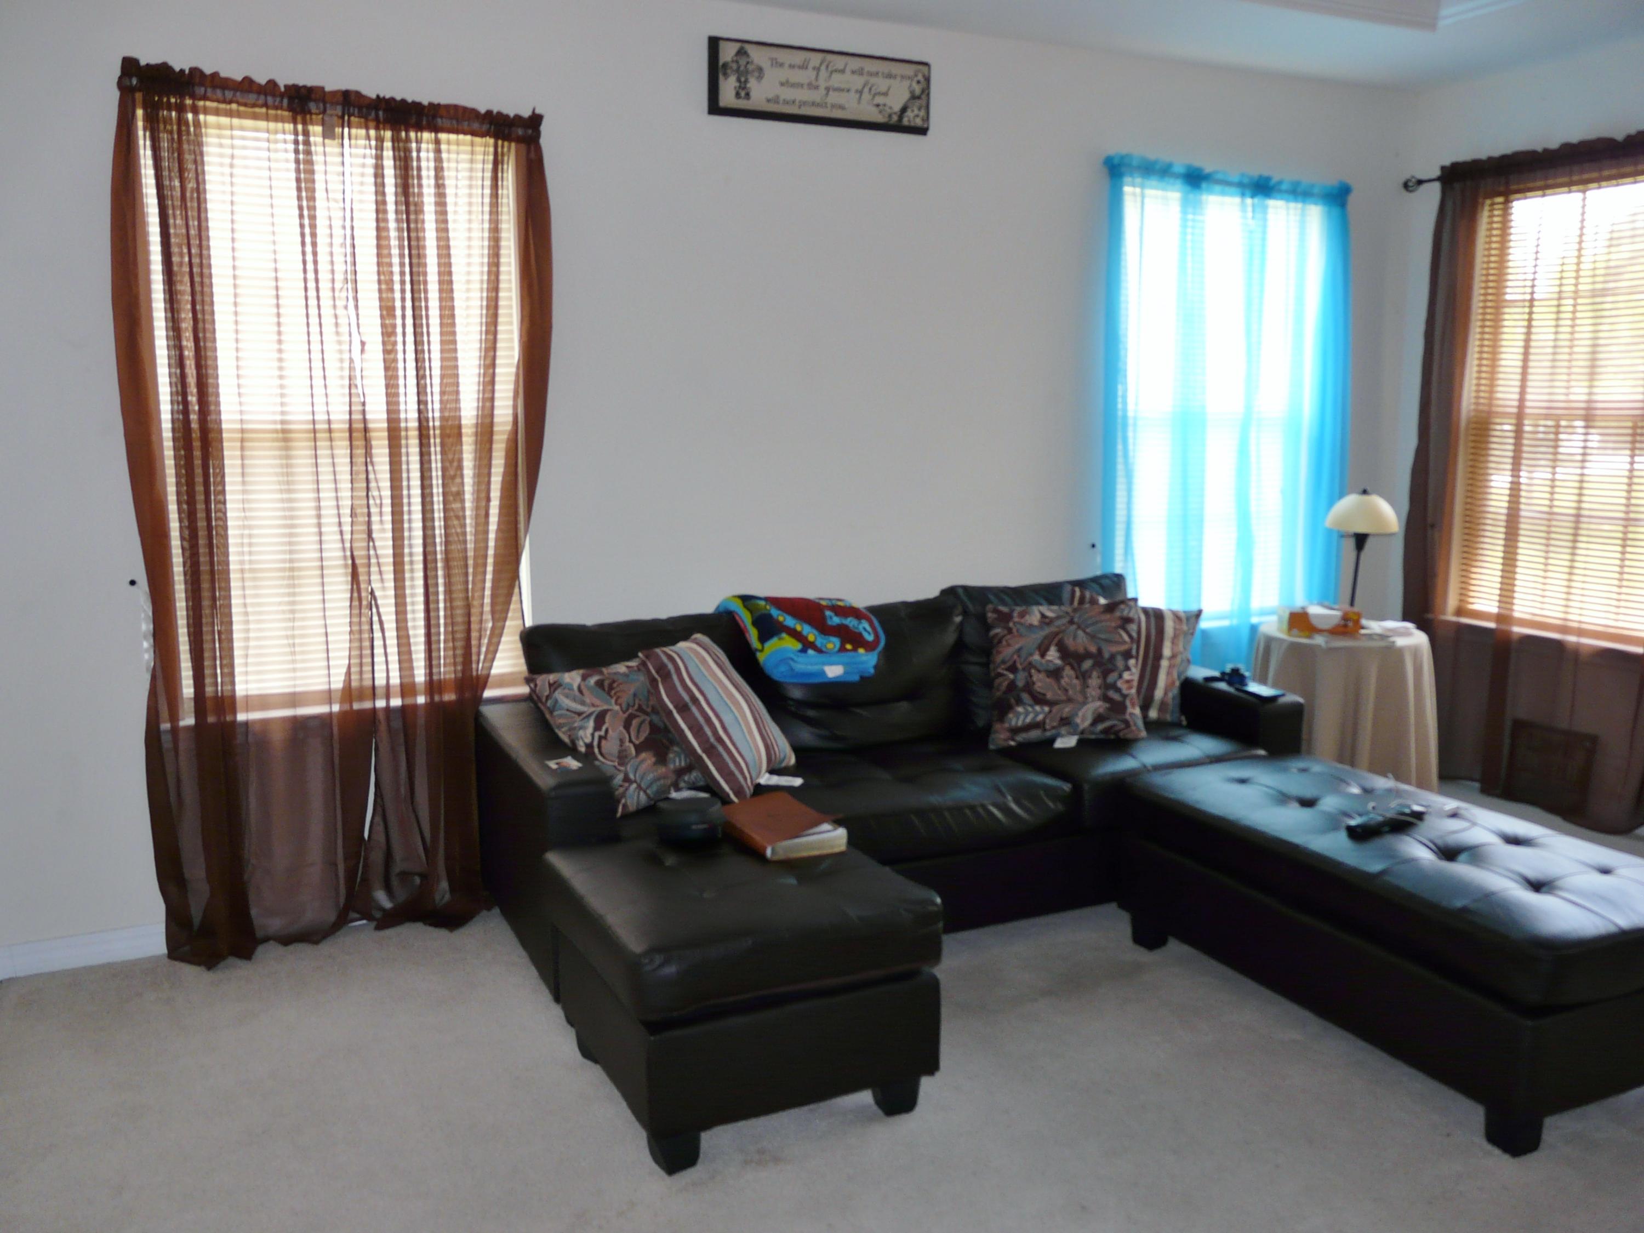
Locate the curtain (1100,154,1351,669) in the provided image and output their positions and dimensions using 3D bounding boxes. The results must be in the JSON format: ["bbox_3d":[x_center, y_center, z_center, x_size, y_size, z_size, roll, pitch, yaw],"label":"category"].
[{"bbox_3d":[1.356,-0.412,4.503,1.040,2.113,0.101,-4,10,-25],"label":"curtain"}]

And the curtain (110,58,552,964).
[{"bbox_3d":[-1.155,-0.222,3.318,1.017,2.117,0.128,-4,10,-25],"label":"curtain"}]

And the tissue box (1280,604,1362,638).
[{"bbox_3d":[1.559,0.013,4.171,0.230,0.078,0.115,-1,9,-4],"label":"tissue box"}]

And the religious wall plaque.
[{"bbox_3d":[0.006,-1.484,3.736,0.666,0.188,0.041,-4,10,-25],"label":"religious wall plaque"}]

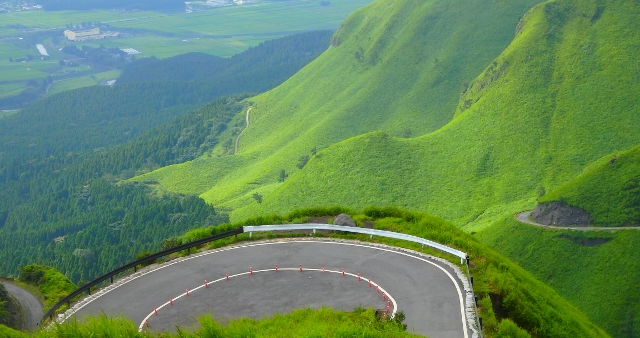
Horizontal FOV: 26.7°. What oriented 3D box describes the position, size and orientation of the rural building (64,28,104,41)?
[{"bbox_3d":[-437.118,-248.750,2499.910,62.000,14.000,34.000,-10,17,-37],"label":"rural building"}]

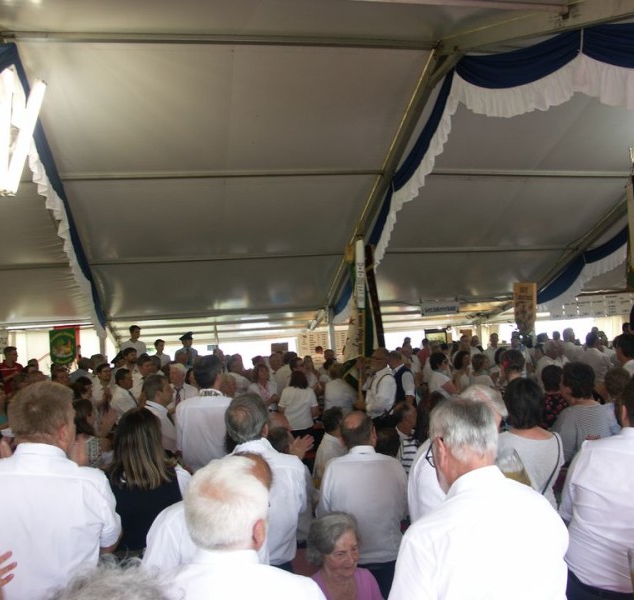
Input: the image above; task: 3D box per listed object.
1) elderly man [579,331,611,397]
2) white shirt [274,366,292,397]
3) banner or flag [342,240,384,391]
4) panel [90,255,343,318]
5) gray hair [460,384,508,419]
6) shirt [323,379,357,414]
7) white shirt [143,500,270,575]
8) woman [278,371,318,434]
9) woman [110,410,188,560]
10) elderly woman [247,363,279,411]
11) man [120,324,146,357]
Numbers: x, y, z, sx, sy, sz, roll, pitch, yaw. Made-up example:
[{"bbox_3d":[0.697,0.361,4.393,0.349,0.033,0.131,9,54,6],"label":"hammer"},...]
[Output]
[{"bbox_3d":[3.439,1.254,7.860,0.340,1.720,0.500,-1,-4,-45],"label":"elderly man"},{"bbox_3d":[-0.346,1.143,8.284,0.460,0.660,0.280,-4,-3,3],"label":"white shirt"},{"bbox_3d":[0.488,0.170,7.100,0.440,1.650,0.320,-4,-5,-3],"label":"banner or flag"},{"bbox_3d":[-1.995,-0.255,13.710,5.000,0.120,2.600,-3,-24,-11],"label":"panel"},{"bbox_3d":[0.644,0.427,2.496,0.180,0.170,0.200,-6,-4,41],"label":"gray hair"},{"bbox_3d":[0.287,1.251,7.900,0.460,0.600,0.300,-3,-5,-12],"label":"shirt"},{"bbox_3d":[-0.328,0.944,2.035,0.480,0.620,0.330,-4,-3,17],"label":"white shirt"},{"bbox_3d":[-0.153,1.561,6.963,0.470,1.580,0.300,-4,-3,3],"label":"woman"},{"bbox_3d":[-0.676,1.282,2.762,0.470,1.630,0.320,-3,-3,0],"label":"woman"},{"bbox_3d":[-0.634,1.606,8.031,0.460,1.620,0.360,-2,-5,-27],"label":"elderly woman"},{"bbox_3d":[-2.953,1.291,10.626,0.480,1.750,0.320,-1,-6,-37],"label":"man"}]

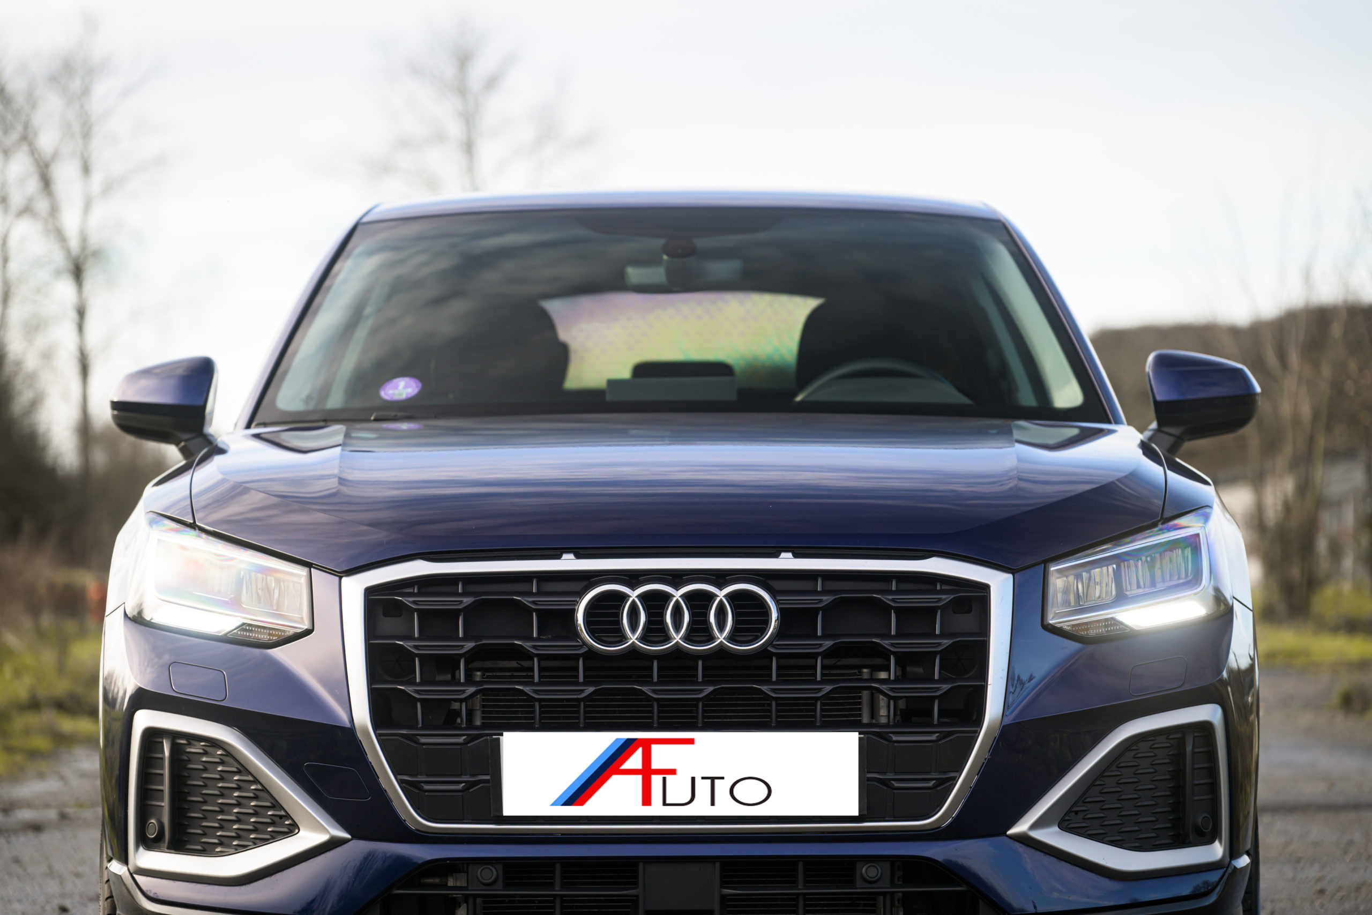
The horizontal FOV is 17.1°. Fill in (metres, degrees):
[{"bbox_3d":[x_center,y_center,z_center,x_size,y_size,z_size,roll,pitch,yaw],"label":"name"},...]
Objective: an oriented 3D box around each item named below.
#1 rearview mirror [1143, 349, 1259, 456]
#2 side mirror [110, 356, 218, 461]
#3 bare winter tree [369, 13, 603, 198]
[{"bbox_3d":[0.904,-0.096,8.020,0.205,0.187,0.160,0,0,0],"label":"rearview mirror"},{"bbox_3d":[-0.915,-0.086,8.020,0.205,0.187,0.160,0,0,0],"label":"side mirror"},{"bbox_3d":[-2.730,-2.400,60.000,3.500,6.900,3.300,0,0,0],"label":"bare winter tree"}]

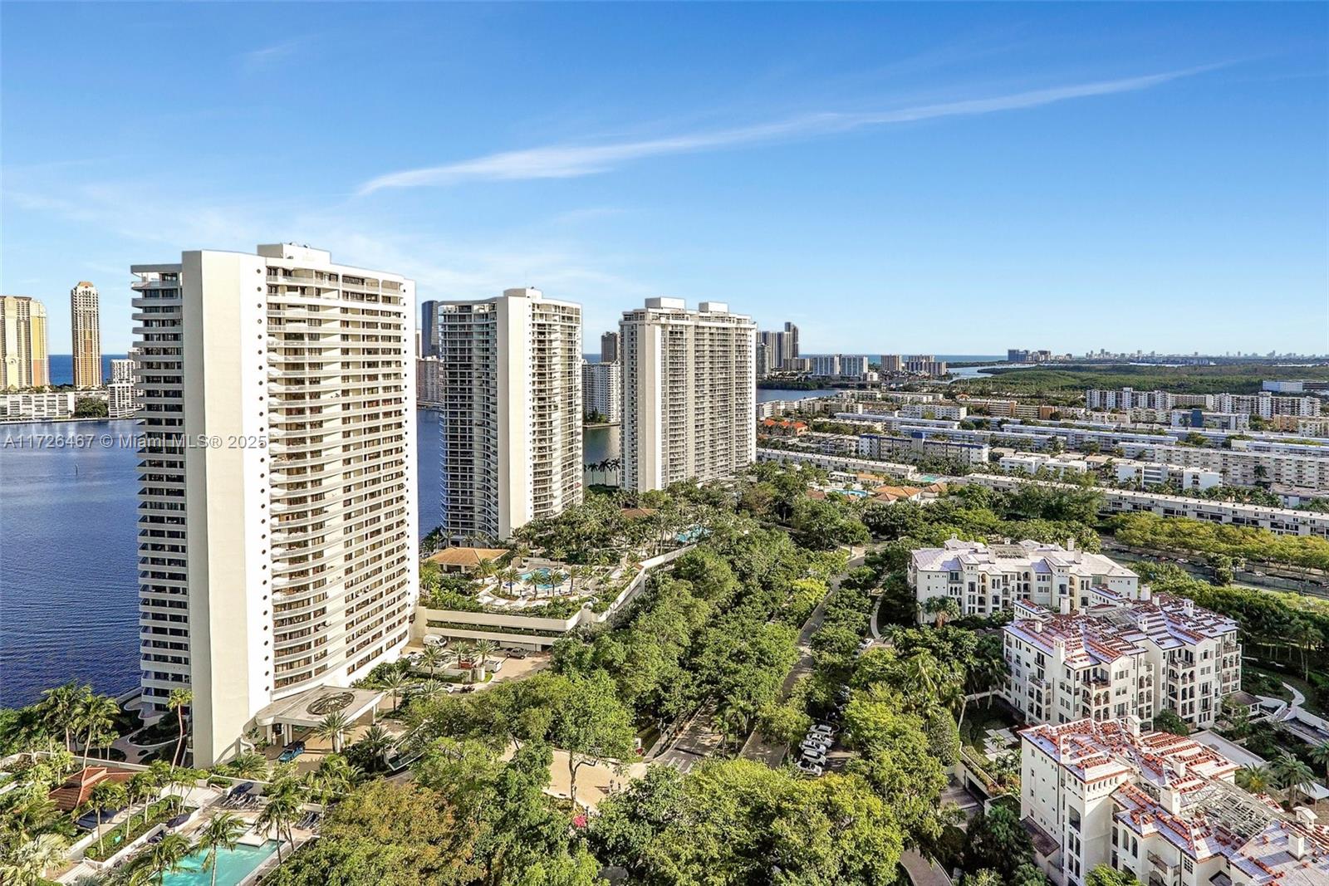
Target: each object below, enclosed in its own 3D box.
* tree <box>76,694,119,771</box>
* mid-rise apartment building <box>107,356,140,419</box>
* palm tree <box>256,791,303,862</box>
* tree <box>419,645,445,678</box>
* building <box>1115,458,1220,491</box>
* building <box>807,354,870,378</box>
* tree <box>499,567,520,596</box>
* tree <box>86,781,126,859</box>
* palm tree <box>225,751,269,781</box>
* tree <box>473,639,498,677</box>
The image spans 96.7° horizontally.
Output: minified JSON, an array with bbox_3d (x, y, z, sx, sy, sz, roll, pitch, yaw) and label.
[{"bbox_3d":[-97.040,49.586,101.000,7.200,12.300,7.000,-5,7,-44],"label":"tree"},{"bbox_3d":[-607.032,-62.399,664.000,31.000,70.000,28.000,-4,5,-43],"label":"mid-rise apartment building"},{"bbox_3d":[-54.243,54.342,83.500,6.500,9.200,6.200,-3,6,-33],"label":"palm tree"},{"bbox_3d":[-51.474,48.438,131.000,5.500,7.000,5.400,-2,5,-21],"label":"tree"},{"bbox_3d":[272.011,17.425,320.000,43.000,12.000,17.000,4,7,41],"label":"building"},{"bbox_3d":[518.000,-224.000,1750.000,168.000,66.000,50.000,4,7,29],"label":"building"},{"bbox_3d":[-40.687,36.300,154.800,5.200,7.600,5.300,-1,4,-14],"label":"tree"},{"bbox_3d":[-78.100,53.000,82.500,5.600,9.400,5.600,-6,9,-43],"label":"tree"},{"bbox_3d":[-68.200,52.800,96.400,7.000,5.600,7.000,-5,8,-35],"label":"palm tree"},{"bbox_3d":[-39.916,48.112,132.000,5.700,7.800,5.600,-2,5,-17],"label":"tree"}]

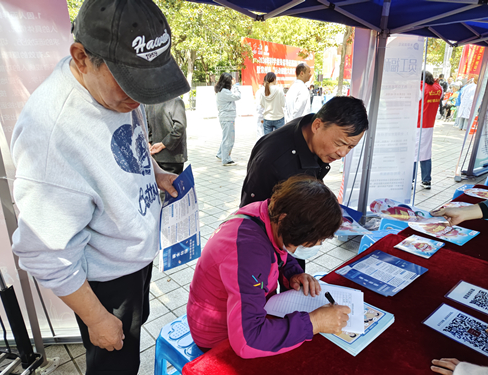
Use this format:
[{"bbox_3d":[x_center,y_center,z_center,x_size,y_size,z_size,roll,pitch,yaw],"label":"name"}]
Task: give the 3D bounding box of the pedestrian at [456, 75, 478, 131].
[{"bbox_3d":[6.599,-2.502,9.896,0.500,1.620,0.400,4,17,14],"label":"pedestrian"}]

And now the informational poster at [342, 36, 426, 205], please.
[{"bbox_3d":[1.441,-0.610,3.519,0.770,1.860,0.200,-3,14,-10],"label":"informational poster"}]

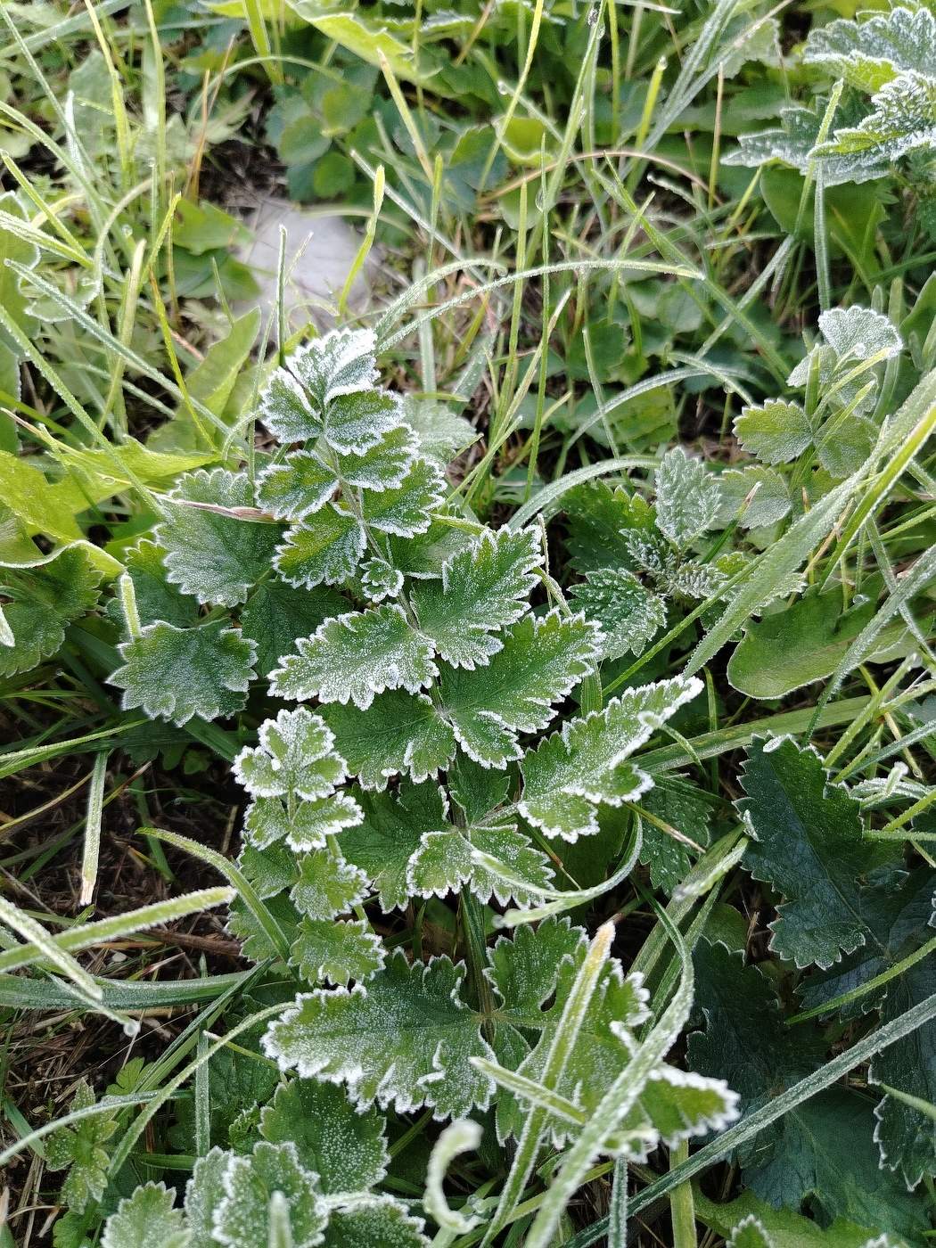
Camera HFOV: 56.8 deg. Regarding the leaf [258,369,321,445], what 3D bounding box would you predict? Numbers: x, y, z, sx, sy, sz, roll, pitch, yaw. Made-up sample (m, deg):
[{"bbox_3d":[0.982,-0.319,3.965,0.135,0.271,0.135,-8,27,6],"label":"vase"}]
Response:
[{"bbox_3d":[-0.085,-0.102,0.410,0.058,0.014,0.036,35,66,30],"label":"leaf"}]

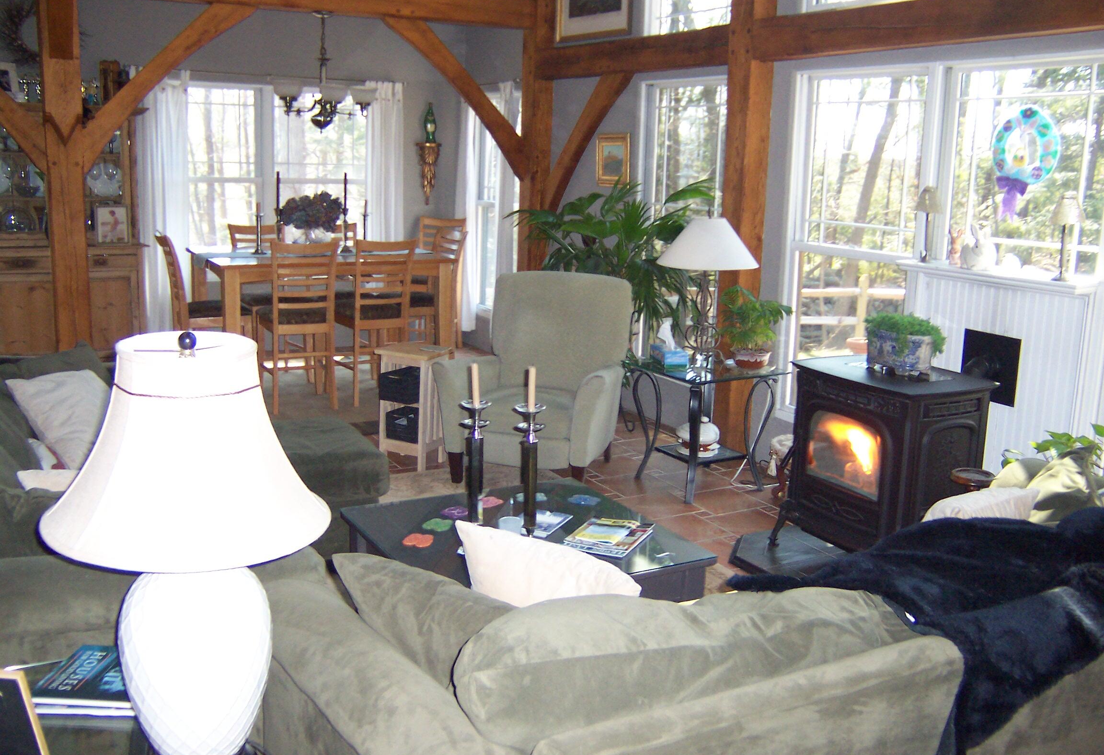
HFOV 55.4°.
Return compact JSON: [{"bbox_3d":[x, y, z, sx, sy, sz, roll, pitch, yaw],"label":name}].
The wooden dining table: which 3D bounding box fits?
[{"bbox_3d":[-1.548,-0.373,7.235,1.575,0.912,0.900,-5,13,-29],"label":"wooden dining table"}]

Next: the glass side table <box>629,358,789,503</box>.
[{"bbox_3d":[0.724,0.243,5.250,0.635,0.595,0.635,-7,14,-34],"label":"glass side table"}]

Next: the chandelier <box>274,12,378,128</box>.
[{"bbox_3d":[-1.516,-2.011,6.943,0.710,0.775,0.690,2,12,0],"label":"chandelier"}]

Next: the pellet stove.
[{"bbox_3d":[1.266,0.364,4.057,0.510,0.775,0.660,-5,13,-28],"label":"pellet stove"}]

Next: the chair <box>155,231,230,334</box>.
[{"bbox_3d":[-2.248,-0.394,6.812,0.560,1.085,0.470,-5,13,-29],"label":"chair"}]

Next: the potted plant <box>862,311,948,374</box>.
[{"bbox_3d":[1.423,-0.151,4.286,0.210,0.245,0.260,-5,13,-29],"label":"potted plant"}]

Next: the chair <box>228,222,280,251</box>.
[{"bbox_3d":[-2.000,-0.519,7.452,0.460,1.070,0.560,-4,13,-24],"label":"chair"}]

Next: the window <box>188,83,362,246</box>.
[{"bbox_3d":[-2.236,-1.624,8.496,1.580,1.400,0.130,-4,13,-24],"label":"window"}]

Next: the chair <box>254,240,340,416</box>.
[{"bbox_3d":[-1.635,-0.353,6.691,0.460,1.070,0.560,-5,13,-27],"label":"chair"}]

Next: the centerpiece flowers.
[{"bbox_3d":[-1.626,-1.046,7.129,0.430,0.430,0.420,-4,13,-24],"label":"centerpiece flowers"}]

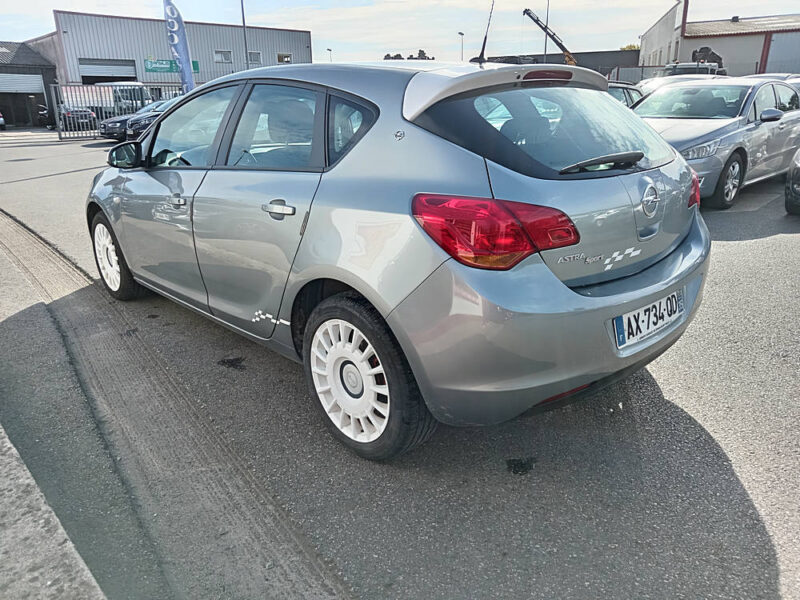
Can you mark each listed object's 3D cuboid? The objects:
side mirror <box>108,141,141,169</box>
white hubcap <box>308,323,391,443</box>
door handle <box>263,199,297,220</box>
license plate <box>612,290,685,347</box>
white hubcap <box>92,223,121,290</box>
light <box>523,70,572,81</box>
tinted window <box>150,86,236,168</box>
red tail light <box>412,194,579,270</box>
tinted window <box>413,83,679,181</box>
[{"bbox_3d":[-1.513,-0.791,3.155,0.180,0.145,0.130,-17,24,-40],"label":"side mirror"},{"bbox_3d":[-0.189,0.300,2.141,0.050,0.470,0.470,-15,23,-40],"label":"white hubcap"},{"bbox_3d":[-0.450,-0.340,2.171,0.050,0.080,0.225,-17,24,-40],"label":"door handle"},{"bbox_3d":[0.917,0.058,2.097,0.520,0.112,0.020,-17,10,-40],"label":"license plate"},{"bbox_3d":[-2.024,-0.291,4.010,0.050,0.470,0.470,-17,24,-40],"label":"white hubcap"},{"bbox_3d":[0.566,-0.848,2.187,0.310,0.042,0.035,-17,24,-40],"label":"light"},{"bbox_3d":[-1.070,-0.857,2.905,0.060,0.410,0.770,12,4,-45],"label":"tinted window"},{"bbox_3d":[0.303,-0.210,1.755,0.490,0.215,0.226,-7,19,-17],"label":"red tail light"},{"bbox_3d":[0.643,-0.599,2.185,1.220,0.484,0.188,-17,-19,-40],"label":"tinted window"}]

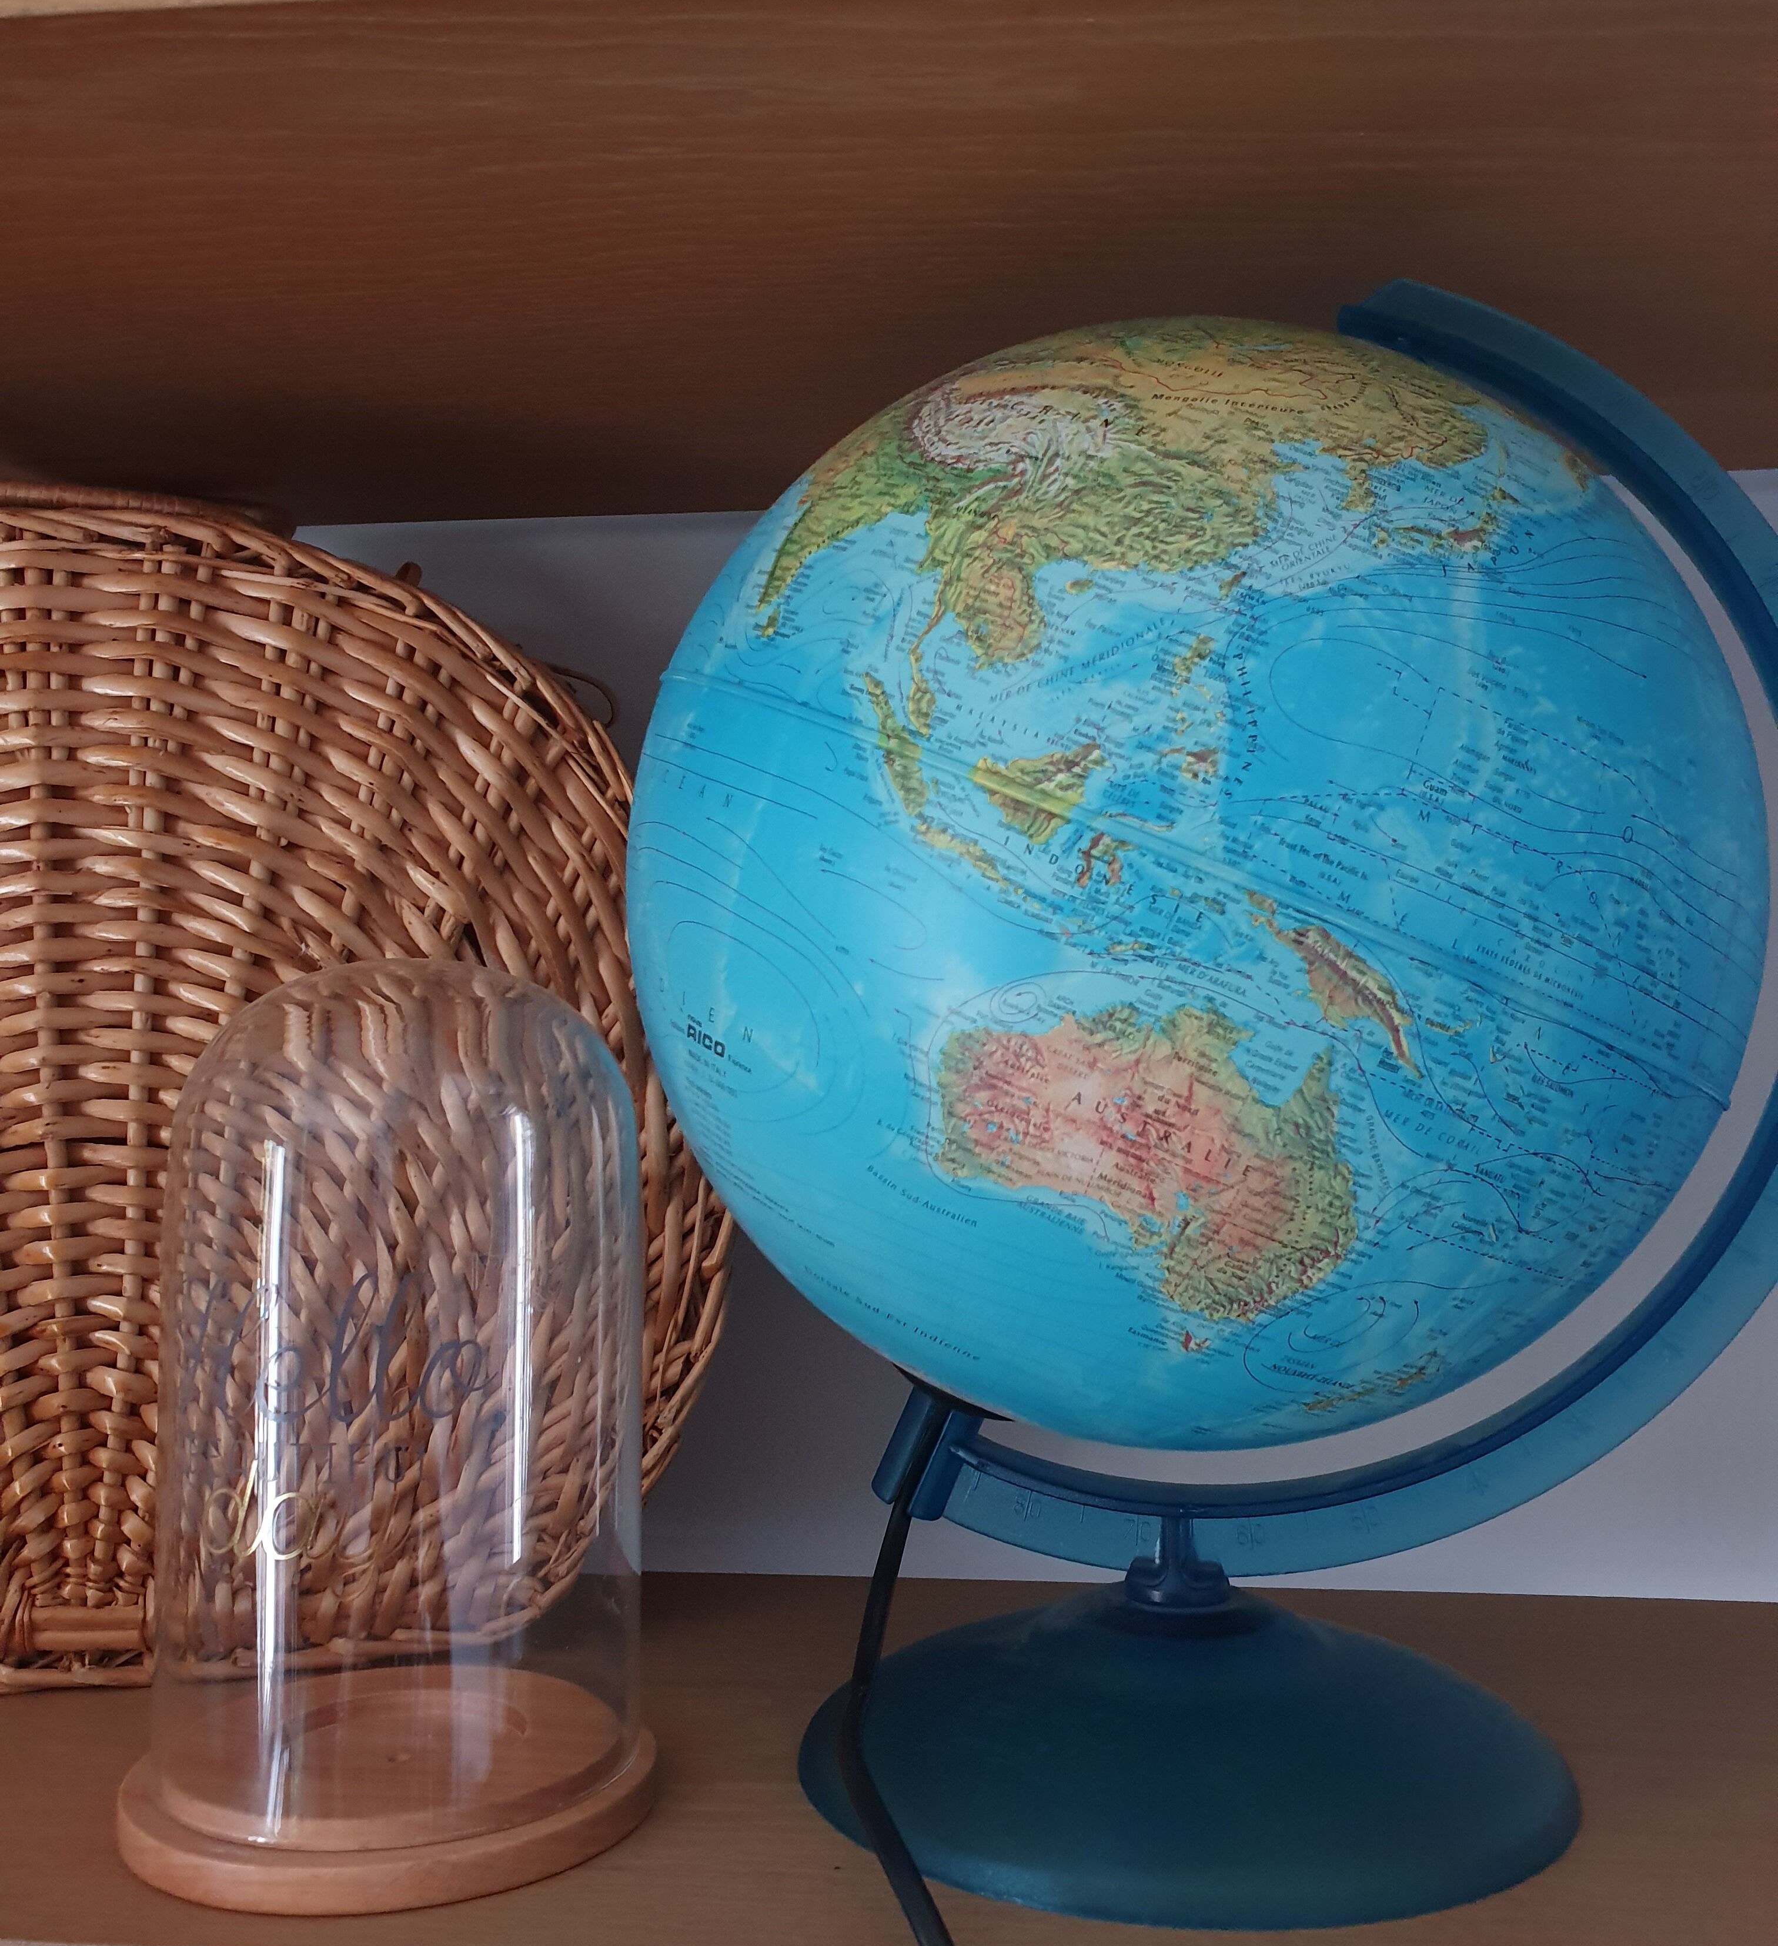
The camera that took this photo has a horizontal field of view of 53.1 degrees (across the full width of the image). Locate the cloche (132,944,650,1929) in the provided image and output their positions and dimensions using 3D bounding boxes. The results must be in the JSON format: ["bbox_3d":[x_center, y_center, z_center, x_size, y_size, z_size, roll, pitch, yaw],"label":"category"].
[{"bbox_3d":[-0.124,0.103,0.461,0.129,0.214,0.129,0,-6,6],"label":"cloche"}]

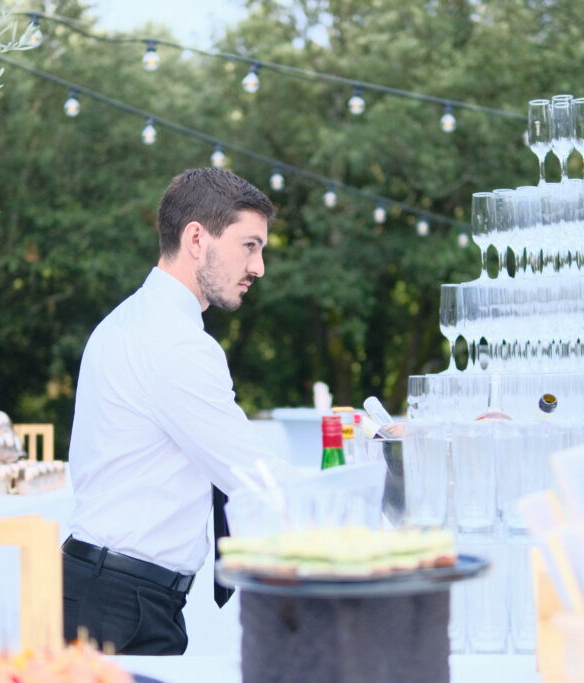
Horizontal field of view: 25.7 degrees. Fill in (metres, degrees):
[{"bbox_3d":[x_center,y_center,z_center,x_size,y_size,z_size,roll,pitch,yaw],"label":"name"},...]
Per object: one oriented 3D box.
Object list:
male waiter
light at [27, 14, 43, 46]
[{"bbox_3d":[-0.190,0.560,2.400,0.490,1.770,0.500,0,0,-11],"label":"male waiter"},{"bbox_3d":[-0.764,-0.923,3.800,0.047,0.094,0.047,0,0,0],"label":"light"}]

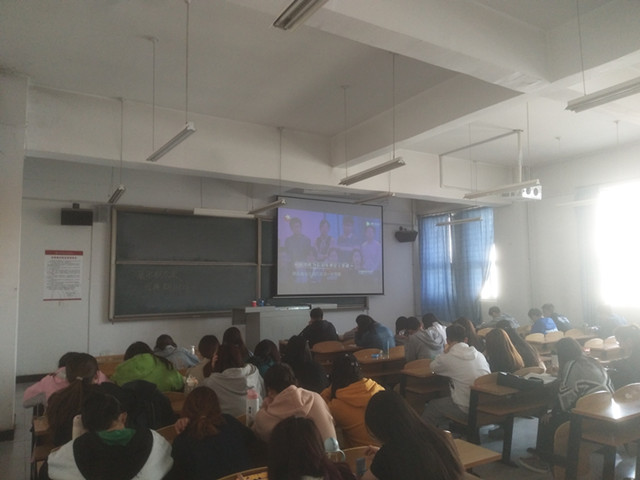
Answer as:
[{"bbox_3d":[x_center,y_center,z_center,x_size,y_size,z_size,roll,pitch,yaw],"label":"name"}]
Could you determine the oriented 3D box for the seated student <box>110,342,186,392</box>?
[{"bbox_3d":[-1.482,1.487,4.123,0.560,1.220,0.750,2,-5,-32],"label":"seated student"}]

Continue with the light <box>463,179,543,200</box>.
[{"bbox_3d":[2.538,-0.710,6.841,0.130,0.075,1.240,3,-6,-31],"label":"light"}]

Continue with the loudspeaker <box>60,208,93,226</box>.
[{"bbox_3d":[-4.381,-0.399,8.662,0.500,0.300,0.270,2,-5,-32],"label":"loudspeaker"}]

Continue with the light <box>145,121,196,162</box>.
[{"bbox_3d":[-1.399,-0.882,4.480,0.130,0.075,1.240,3,-6,-31],"label":"light"}]

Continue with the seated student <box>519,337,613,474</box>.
[{"bbox_3d":[2.123,1.460,4.230,0.520,1.180,0.780,3,-6,-31],"label":"seated student"}]

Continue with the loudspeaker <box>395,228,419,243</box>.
[{"bbox_3d":[2.353,-0.108,13.001,0.520,0.300,0.300,0,3,-7],"label":"loudspeaker"}]

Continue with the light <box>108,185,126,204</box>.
[{"bbox_3d":[-2.814,-0.613,6.644,0.120,0.075,1.250,2,-5,-32],"label":"light"}]

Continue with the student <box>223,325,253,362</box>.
[{"bbox_3d":[-0.985,1.613,5.504,0.480,1.200,0.750,2,-5,-32],"label":"student"}]

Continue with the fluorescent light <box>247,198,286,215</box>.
[{"bbox_3d":[-0.914,-0.550,8.156,0.130,0.075,1.240,3,-6,-31],"label":"fluorescent light"}]

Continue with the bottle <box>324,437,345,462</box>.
[{"bbox_3d":[0.061,1.057,2.284,0.075,0.230,0.075,2,-5,-32],"label":"bottle"}]

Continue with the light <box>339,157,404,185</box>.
[{"bbox_3d":[0.595,-0.791,5.718,0.130,0.075,1.240,3,-6,-31],"label":"light"}]

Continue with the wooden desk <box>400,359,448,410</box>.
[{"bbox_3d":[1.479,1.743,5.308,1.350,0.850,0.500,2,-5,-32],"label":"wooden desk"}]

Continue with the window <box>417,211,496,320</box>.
[{"bbox_3d":[3.317,0.581,11.856,0.200,2.500,2.360,2,-5,-32],"label":"window"}]

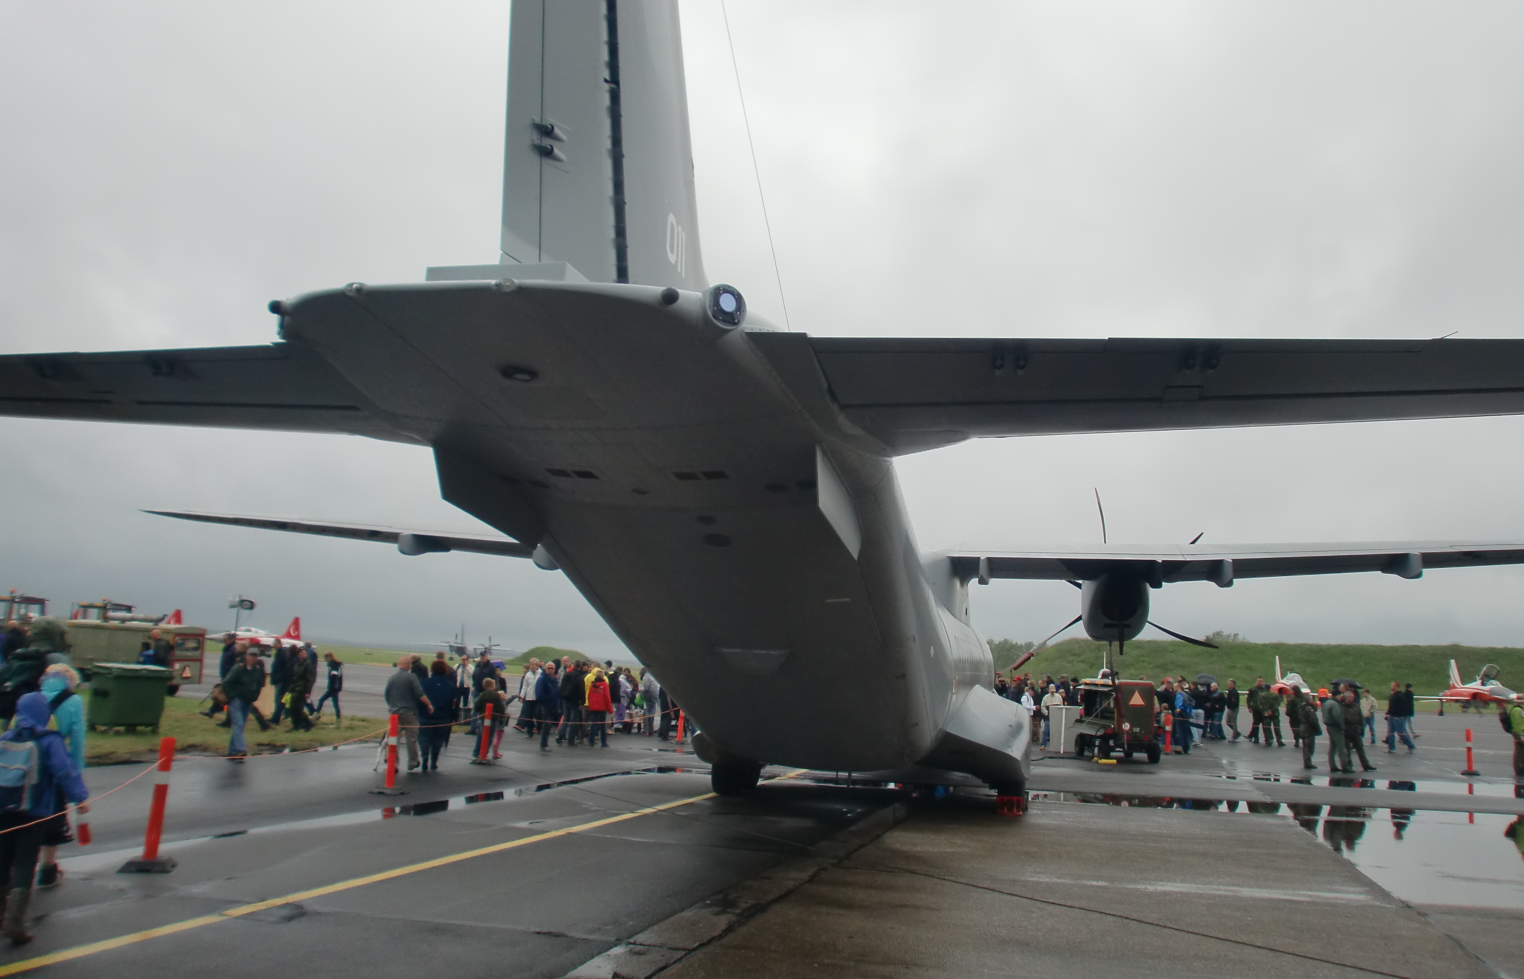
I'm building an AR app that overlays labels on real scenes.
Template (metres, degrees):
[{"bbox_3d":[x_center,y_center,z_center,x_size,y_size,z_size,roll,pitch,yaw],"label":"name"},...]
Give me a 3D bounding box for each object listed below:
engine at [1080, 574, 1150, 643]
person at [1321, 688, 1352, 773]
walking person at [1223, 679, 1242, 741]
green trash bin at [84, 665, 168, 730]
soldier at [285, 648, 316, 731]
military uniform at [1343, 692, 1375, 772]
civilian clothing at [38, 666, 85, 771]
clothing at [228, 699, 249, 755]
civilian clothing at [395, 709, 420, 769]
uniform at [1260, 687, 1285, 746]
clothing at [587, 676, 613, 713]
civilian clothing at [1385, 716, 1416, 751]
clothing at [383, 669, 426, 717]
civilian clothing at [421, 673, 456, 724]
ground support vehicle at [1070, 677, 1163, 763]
[{"bbox_3d":[5.440,1.730,17.700,1.070,1.170,3.700,1,-9,14],"label":"engine"},{"bbox_3d":[12.586,5.333,25.001,0.520,1.722,0.520,6,-9,-17],"label":"person"},{"bbox_3d":[13.387,6.284,32.501,0.460,1.763,0.500,8,-10,-29],"label":"walking person"},{"bbox_3d":[-12.029,3.980,21.800,0.830,1.240,1.330,-3,-11,35],"label":"green trash bin"},{"bbox_3d":[-9.779,4.229,24.200,0.580,1.740,0.520,8,-10,-28],"label":"soldier"},{"bbox_3d":[13.354,5.421,25.601,0.640,1.737,0.520,2,-9,9],"label":"military uniform"},{"bbox_3d":[-4.828,1.598,7.900,0.430,0.740,0.330,3,-9,-2],"label":"civilian clothing"},{"bbox_3d":[-8.284,3.764,18.100,0.340,0.906,0.340,6,-9,-17],"label":"clothing"},{"bbox_3d":[-5.517,3.896,17.800,0.400,0.907,0.400,0,-9,18],"label":"civilian clothing"},{"bbox_3d":[14.485,6.457,32.500,0.640,1.620,0.450,0,-9,18],"label":"uniform"},{"bbox_3d":[-3.425,4.378,24.300,0.540,0.735,0.360,1,-9,12],"label":"clothing"},{"bbox_3d":[16.503,6.327,29.600,0.680,0.920,0.420,3,-9,0],"label":"civilian clothing"},{"bbox_3d":[-5.554,3.165,17.800,0.580,0.749,0.400,0,-9,18],"label":"clothing"},{"bbox_3d":[-4.886,3.167,17.300,0.570,0.790,0.360,5,-9,-14],"label":"civilian clothing"},{"bbox_3d":[8.001,5.226,25.900,1.380,1.760,2.250,4,-9,-5],"label":"ground support vehicle"}]

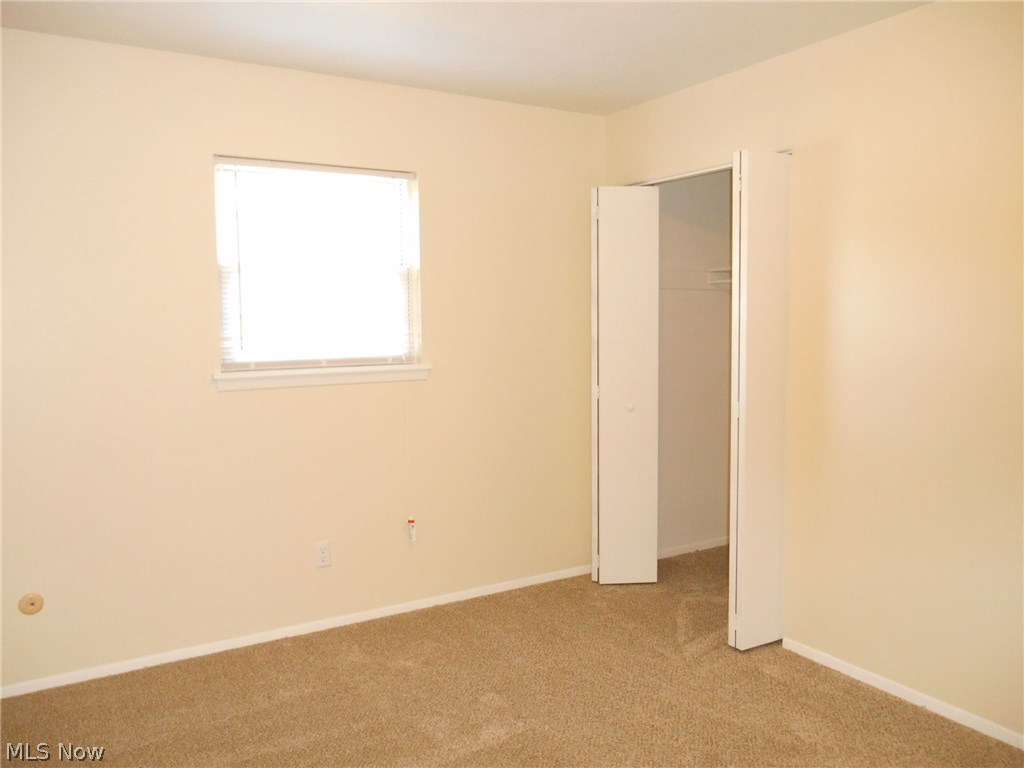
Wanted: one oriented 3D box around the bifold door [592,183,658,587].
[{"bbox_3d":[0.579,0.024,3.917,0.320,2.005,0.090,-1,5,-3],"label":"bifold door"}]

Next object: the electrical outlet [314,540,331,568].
[{"bbox_3d":[-0.842,0.763,3.430,0.073,0.116,0.015,-4,6,-31],"label":"electrical outlet"}]

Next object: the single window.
[{"bbox_3d":[-0.825,-0.505,3.378,0.887,0.884,0.100,-4,6,-31],"label":"single window"}]

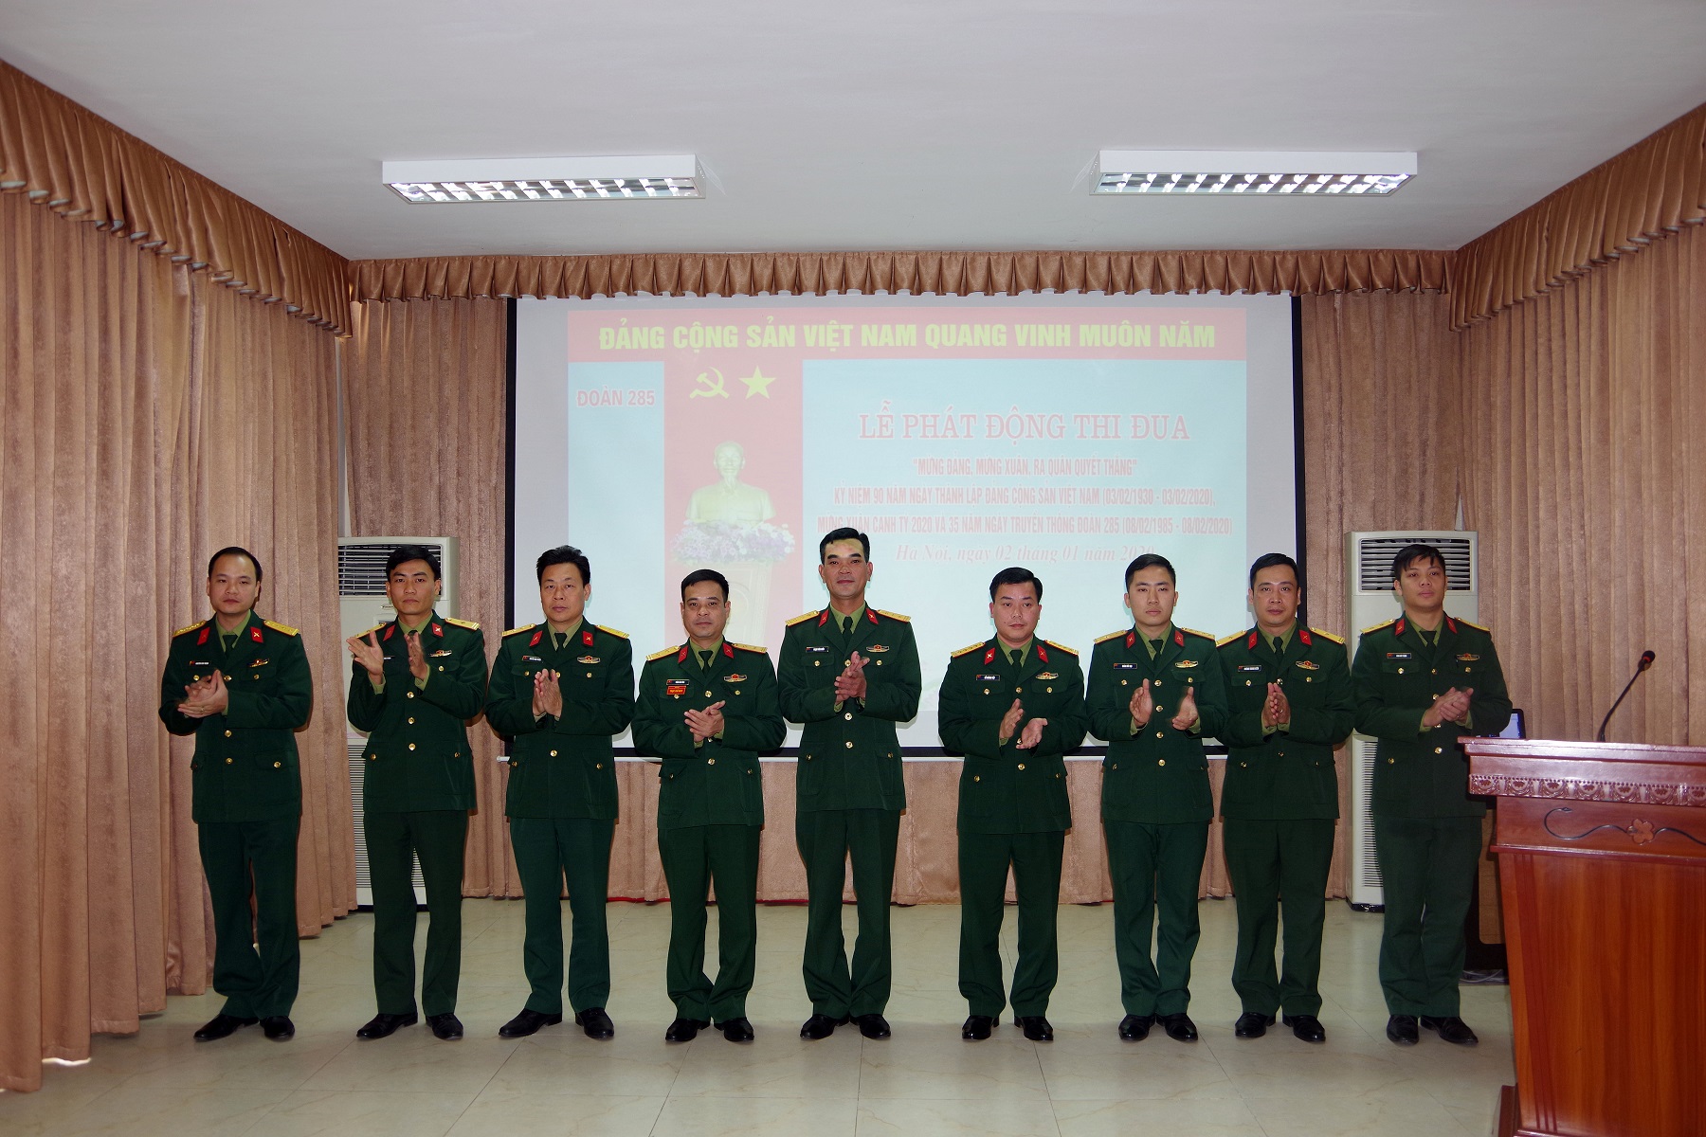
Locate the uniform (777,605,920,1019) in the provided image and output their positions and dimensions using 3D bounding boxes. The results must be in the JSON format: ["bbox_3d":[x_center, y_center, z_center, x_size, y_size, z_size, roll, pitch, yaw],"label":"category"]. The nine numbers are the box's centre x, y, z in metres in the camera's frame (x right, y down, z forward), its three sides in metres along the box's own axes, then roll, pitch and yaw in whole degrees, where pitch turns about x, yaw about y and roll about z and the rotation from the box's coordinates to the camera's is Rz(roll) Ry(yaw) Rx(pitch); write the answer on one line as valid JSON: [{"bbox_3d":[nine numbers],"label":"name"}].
[{"bbox_3d":[-0.015,0.870,5.215,0.507,1.473,0.400,0,-1,2],"label":"uniform"}]

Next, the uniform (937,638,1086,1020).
[{"bbox_3d":[0.570,0.941,5.279,0.530,1.378,0.380,0,0,0],"label":"uniform"}]

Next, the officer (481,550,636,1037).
[{"bbox_3d":[-1.055,0.789,5.280,0.540,1.743,0.440,0,0,2],"label":"officer"}]

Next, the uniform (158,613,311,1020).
[{"bbox_3d":[-2.208,0.891,5.238,0.551,1.465,0.410,0,-1,-6],"label":"uniform"}]

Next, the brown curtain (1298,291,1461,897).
[{"bbox_3d":[2.604,0.088,7.238,0.830,3.070,0.130,0,0,2],"label":"brown curtain"}]

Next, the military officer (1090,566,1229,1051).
[{"bbox_3d":[1.072,0.803,5.159,0.491,1.723,0.460,0,-1,4],"label":"military officer"}]

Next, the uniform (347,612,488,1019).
[{"bbox_3d":[-1.555,0.886,5.226,0.510,1.455,0.410,0,-1,-5],"label":"uniform"}]

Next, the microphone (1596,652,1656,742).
[{"bbox_3d":[2.167,0.370,4.120,0.220,0.280,0.080,0,0,-28],"label":"microphone"}]

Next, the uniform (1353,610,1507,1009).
[{"bbox_3d":[2.070,0.889,5.210,0.550,1.440,0.400,0,0,7],"label":"uniform"}]

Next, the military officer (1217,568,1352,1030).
[{"bbox_3d":[1.517,0.805,5.144,0.478,1.717,0.460,0,-1,14],"label":"military officer"}]

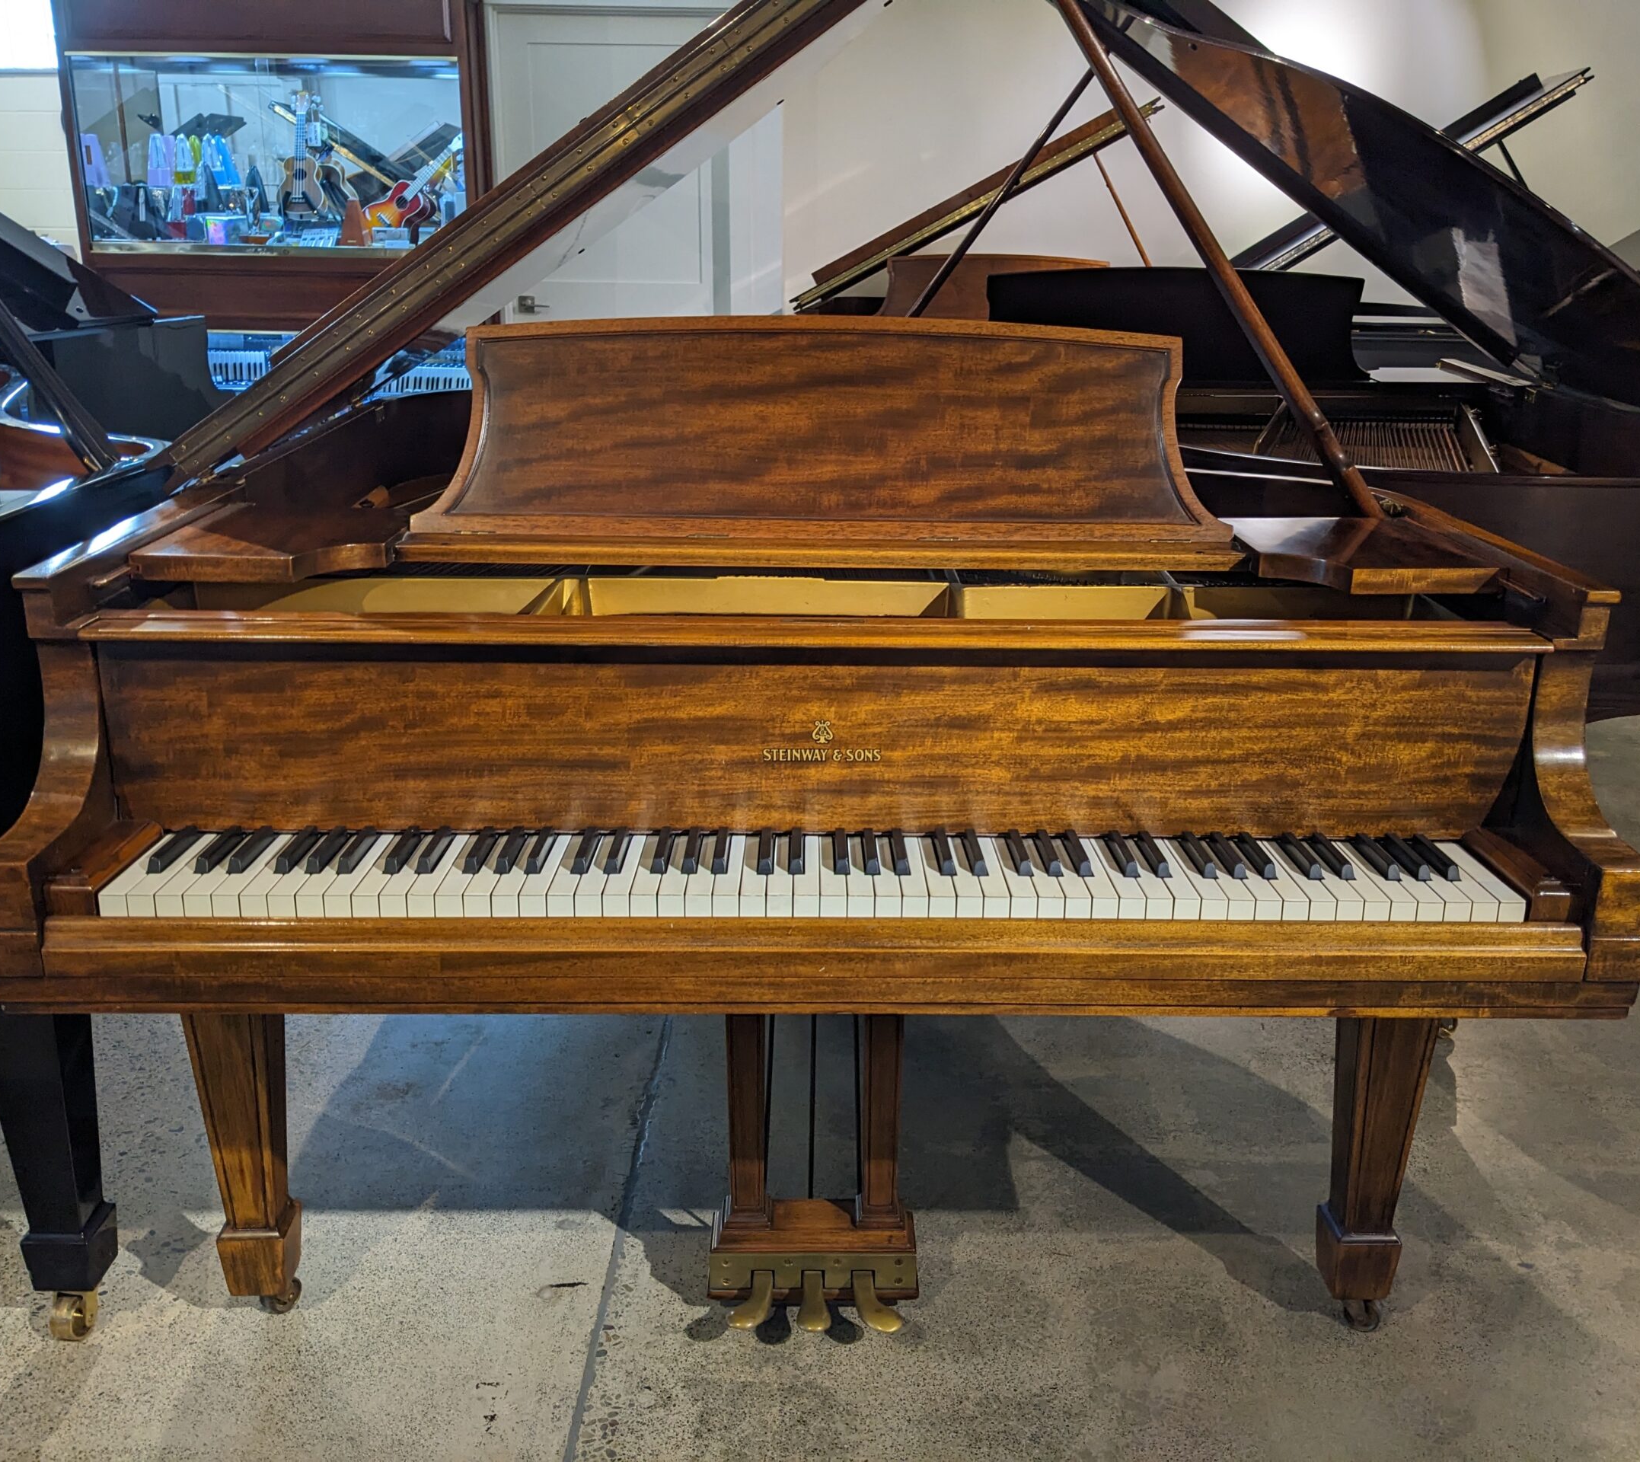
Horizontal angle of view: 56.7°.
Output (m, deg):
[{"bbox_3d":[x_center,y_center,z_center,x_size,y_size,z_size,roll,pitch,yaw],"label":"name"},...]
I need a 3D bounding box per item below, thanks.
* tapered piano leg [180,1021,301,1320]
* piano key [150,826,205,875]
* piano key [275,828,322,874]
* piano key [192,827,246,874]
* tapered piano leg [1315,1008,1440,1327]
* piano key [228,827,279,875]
[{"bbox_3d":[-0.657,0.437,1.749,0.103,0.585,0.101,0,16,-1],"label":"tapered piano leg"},{"bbox_3d":[-0.586,0.106,1.380,0.013,0.013,0.094,0,16,-1],"label":"piano key"},{"bbox_3d":[-0.474,0.107,1.383,0.013,0.013,0.094,0,16,-1],"label":"piano key"},{"bbox_3d":[-0.544,0.107,1.381,0.013,0.013,0.094,0,16,-1],"label":"piano key"},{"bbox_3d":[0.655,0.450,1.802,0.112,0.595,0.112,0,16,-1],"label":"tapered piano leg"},{"bbox_3d":[-0.516,0.106,1.382,0.013,0.013,0.094,0,16,-1],"label":"piano key"}]

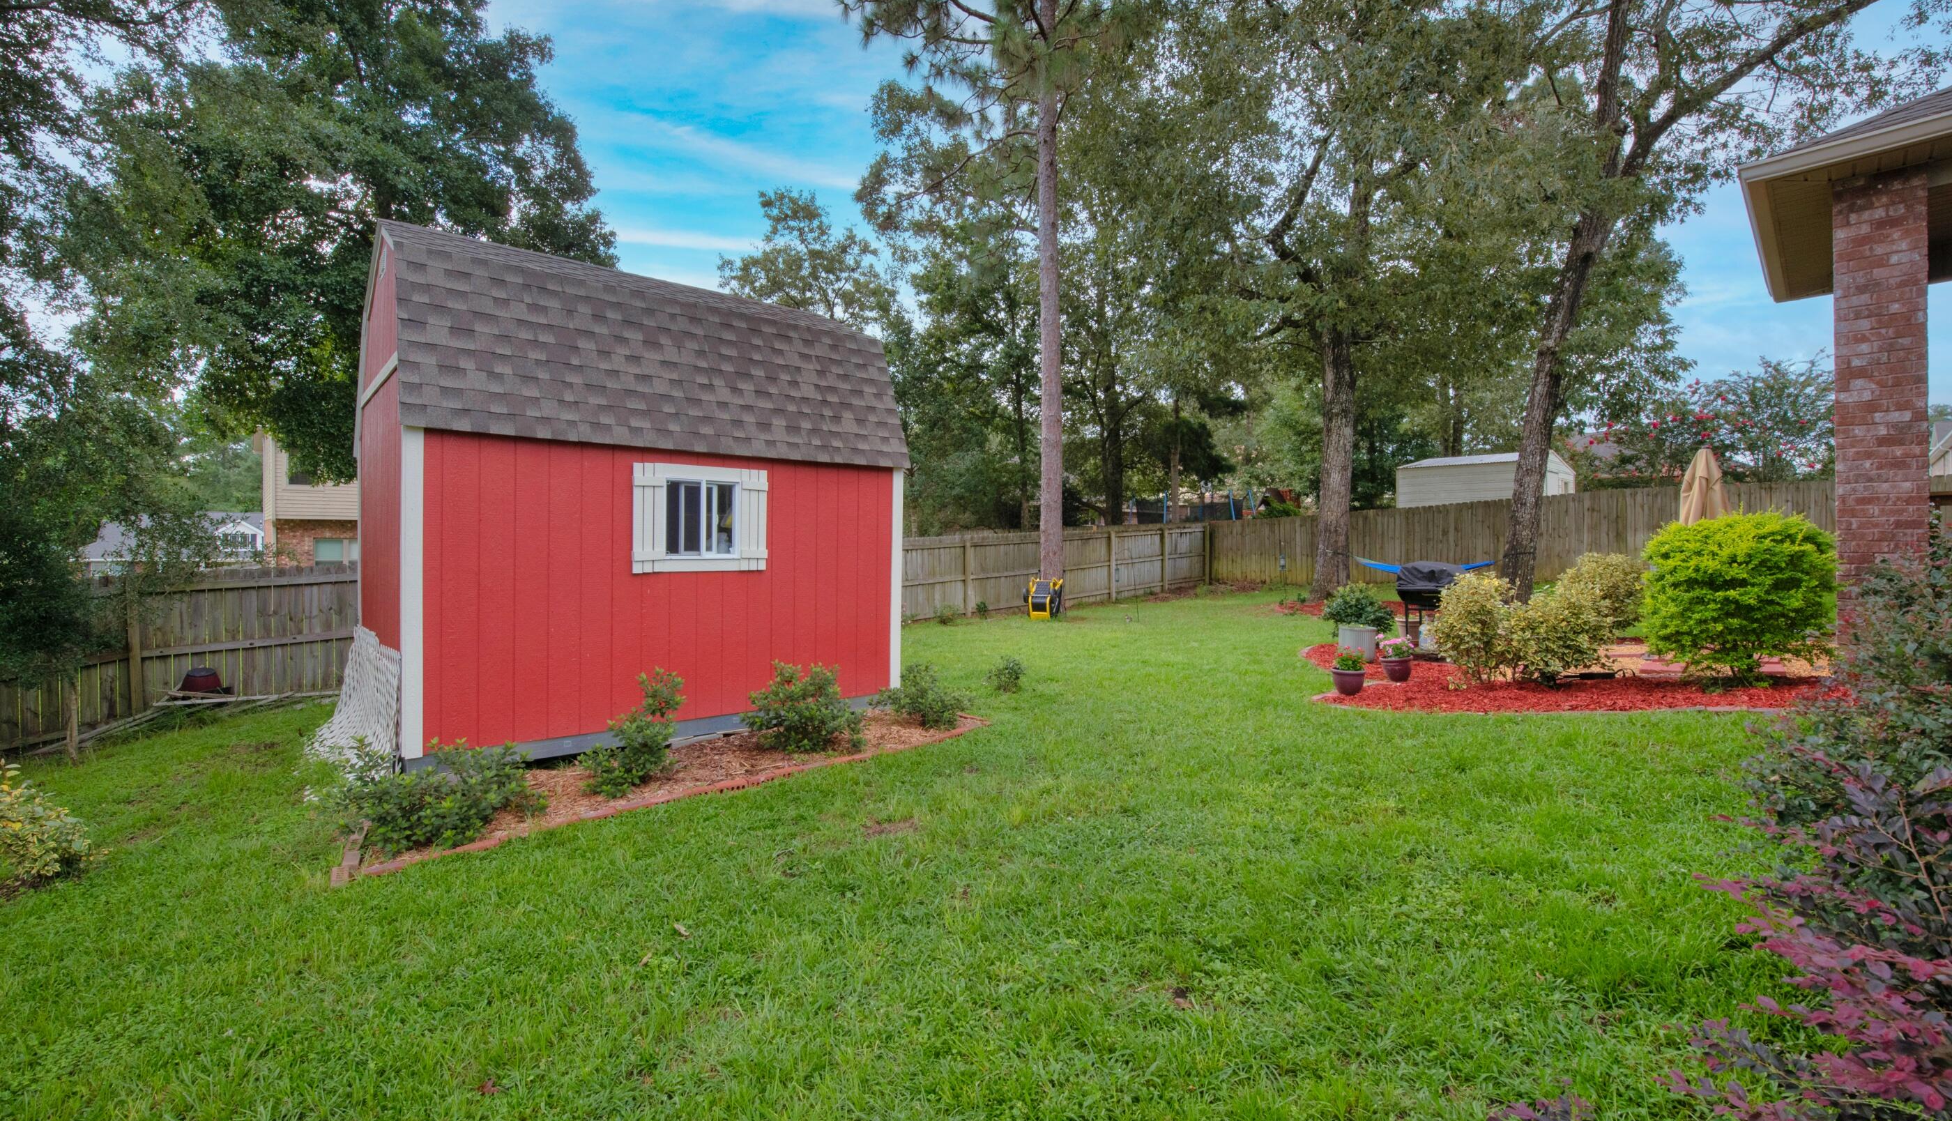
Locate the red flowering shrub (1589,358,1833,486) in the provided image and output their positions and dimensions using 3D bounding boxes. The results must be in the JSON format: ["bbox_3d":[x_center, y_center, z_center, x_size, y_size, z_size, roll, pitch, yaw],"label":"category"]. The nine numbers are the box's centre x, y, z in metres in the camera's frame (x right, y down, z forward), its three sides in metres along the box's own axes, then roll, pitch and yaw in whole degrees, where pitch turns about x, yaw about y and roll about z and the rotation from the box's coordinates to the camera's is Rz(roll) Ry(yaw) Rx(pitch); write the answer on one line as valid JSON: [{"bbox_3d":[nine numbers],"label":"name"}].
[{"bbox_3d":[17.500,-2.300,18.100,4.500,4.900,4.000,0,0,44],"label":"red flowering shrub"}]

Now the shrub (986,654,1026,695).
[{"bbox_3d":[0.286,1.090,7.300,0.380,0.370,0.360,0,1,0],"label":"shrub"}]

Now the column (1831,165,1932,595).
[{"bbox_3d":[5.880,-0.840,4.930,0.430,3.200,0.430,0,1,-42],"label":"column"}]

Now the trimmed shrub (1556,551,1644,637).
[{"bbox_3d":[7.020,0.370,8.550,0.950,0.950,0.950,0,0,39],"label":"trimmed shrub"}]

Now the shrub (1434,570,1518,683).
[{"bbox_3d":[4.130,0.560,6.300,0.620,0.920,0.600,1,1,37],"label":"shrub"}]

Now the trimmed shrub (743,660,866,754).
[{"bbox_3d":[-1.300,1.085,5.750,0.880,0.650,0.820,0,0,-13],"label":"trimmed shrub"}]

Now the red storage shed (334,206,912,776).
[{"bbox_3d":[-2.960,-0.580,6.761,3.800,3.740,2.790,0,1,-43],"label":"red storage shed"}]

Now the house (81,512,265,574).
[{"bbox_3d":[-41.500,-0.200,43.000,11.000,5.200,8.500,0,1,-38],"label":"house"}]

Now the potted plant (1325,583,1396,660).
[{"bbox_3d":[4.150,0.645,8.200,0.700,0.800,0.680,0,0,27],"label":"potted plant"}]

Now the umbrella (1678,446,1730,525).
[{"bbox_3d":[7.850,-0.170,8.200,0.550,2.150,0.550,1,1,38],"label":"umbrella"}]

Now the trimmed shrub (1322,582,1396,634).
[{"bbox_3d":[4.150,0.520,8.200,0.700,0.550,0.680,0,0,27],"label":"trimmed shrub"}]

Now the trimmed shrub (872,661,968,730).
[{"bbox_3d":[-0.450,1.090,6.220,0.780,0.510,0.720,0,0,-4],"label":"trimmed shrub"}]

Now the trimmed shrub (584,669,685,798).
[{"bbox_3d":[-2.200,1.080,4.870,0.600,0.790,0.600,0,0,-24],"label":"trimmed shrub"}]

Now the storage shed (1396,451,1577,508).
[{"bbox_3d":[13.750,-1.230,20.350,4.400,3.150,2.900,0,0,-38],"label":"storage shed"}]

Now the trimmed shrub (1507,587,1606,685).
[{"bbox_3d":[4.800,0.610,6.300,0.750,0.810,0.700,1,1,37],"label":"trimmed shrub"}]

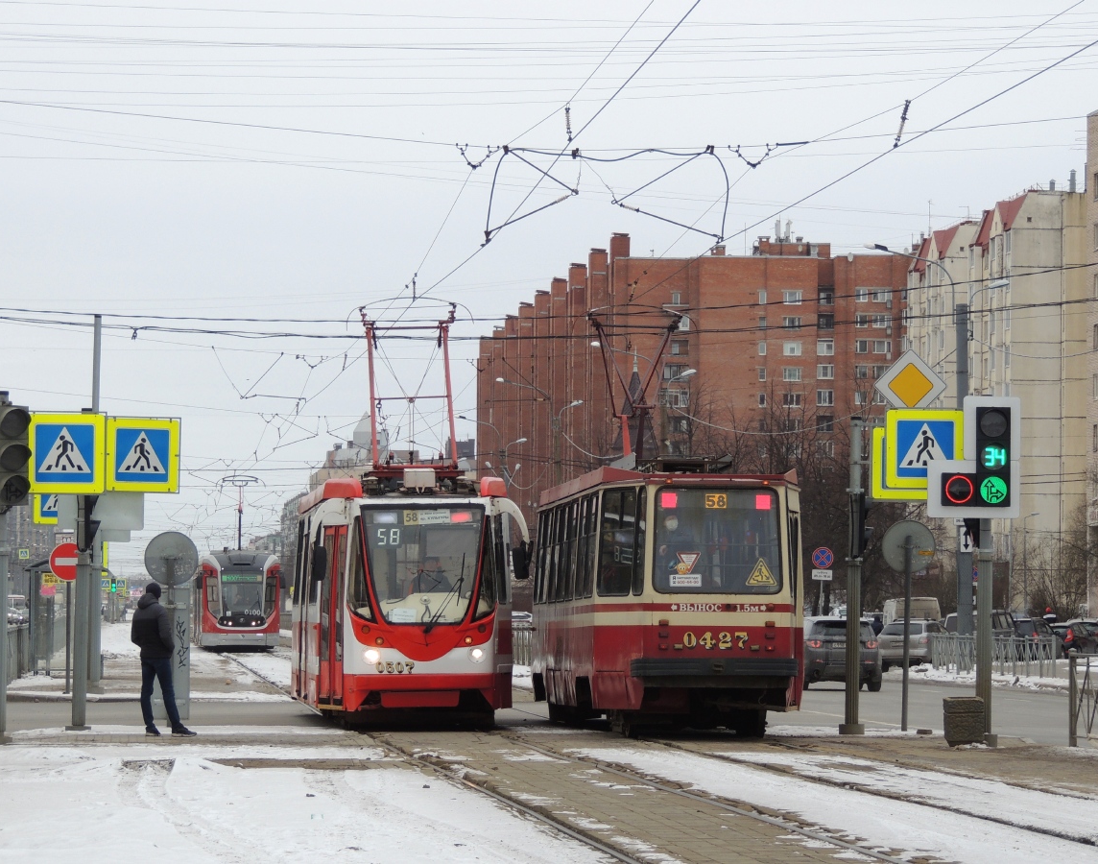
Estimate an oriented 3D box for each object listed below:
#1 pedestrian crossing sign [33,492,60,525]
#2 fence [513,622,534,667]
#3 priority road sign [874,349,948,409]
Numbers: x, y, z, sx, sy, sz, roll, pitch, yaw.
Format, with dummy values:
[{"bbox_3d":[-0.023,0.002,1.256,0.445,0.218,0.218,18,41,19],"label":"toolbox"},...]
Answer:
[{"bbox_3d":[-8.396,1.138,88.600,0.920,0.920,0.060,1,-2,-5],"label":"pedestrian crossing sign"},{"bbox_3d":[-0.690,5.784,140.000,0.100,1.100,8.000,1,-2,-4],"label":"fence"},{"bbox_3d":[4.652,-0.592,66.300,0.940,0.940,0.050,1,-2,-4],"label":"priority road sign"}]

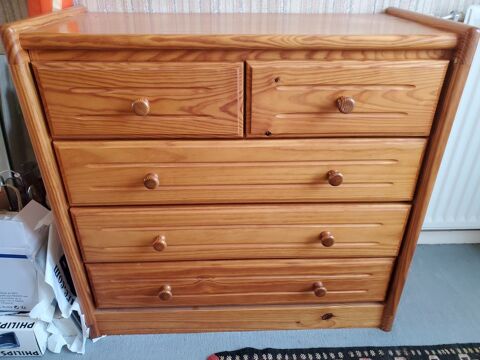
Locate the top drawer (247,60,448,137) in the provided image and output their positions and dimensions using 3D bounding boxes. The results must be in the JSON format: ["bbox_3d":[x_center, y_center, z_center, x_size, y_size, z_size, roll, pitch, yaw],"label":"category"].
[{"bbox_3d":[0.201,-0.223,0.830,0.382,0.150,0.328,-1,29,-1],"label":"top drawer"}]

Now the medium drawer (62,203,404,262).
[{"bbox_3d":[0.002,0.063,0.986,0.780,0.159,0.328,-1,29,-1],"label":"medium drawer"}]

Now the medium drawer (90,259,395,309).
[{"bbox_3d":[0.002,0.206,1.066,0.780,0.154,0.328,-1,29,-1],"label":"medium drawer"}]

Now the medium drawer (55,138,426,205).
[{"bbox_3d":[0.002,-0.082,0.904,0.780,0.153,0.328,-1,29,-1],"label":"medium drawer"}]

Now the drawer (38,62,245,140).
[{"bbox_3d":[-0.193,-0.218,0.822,0.390,0.150,0.328,-1,29,-1],"label":"drawer"}]

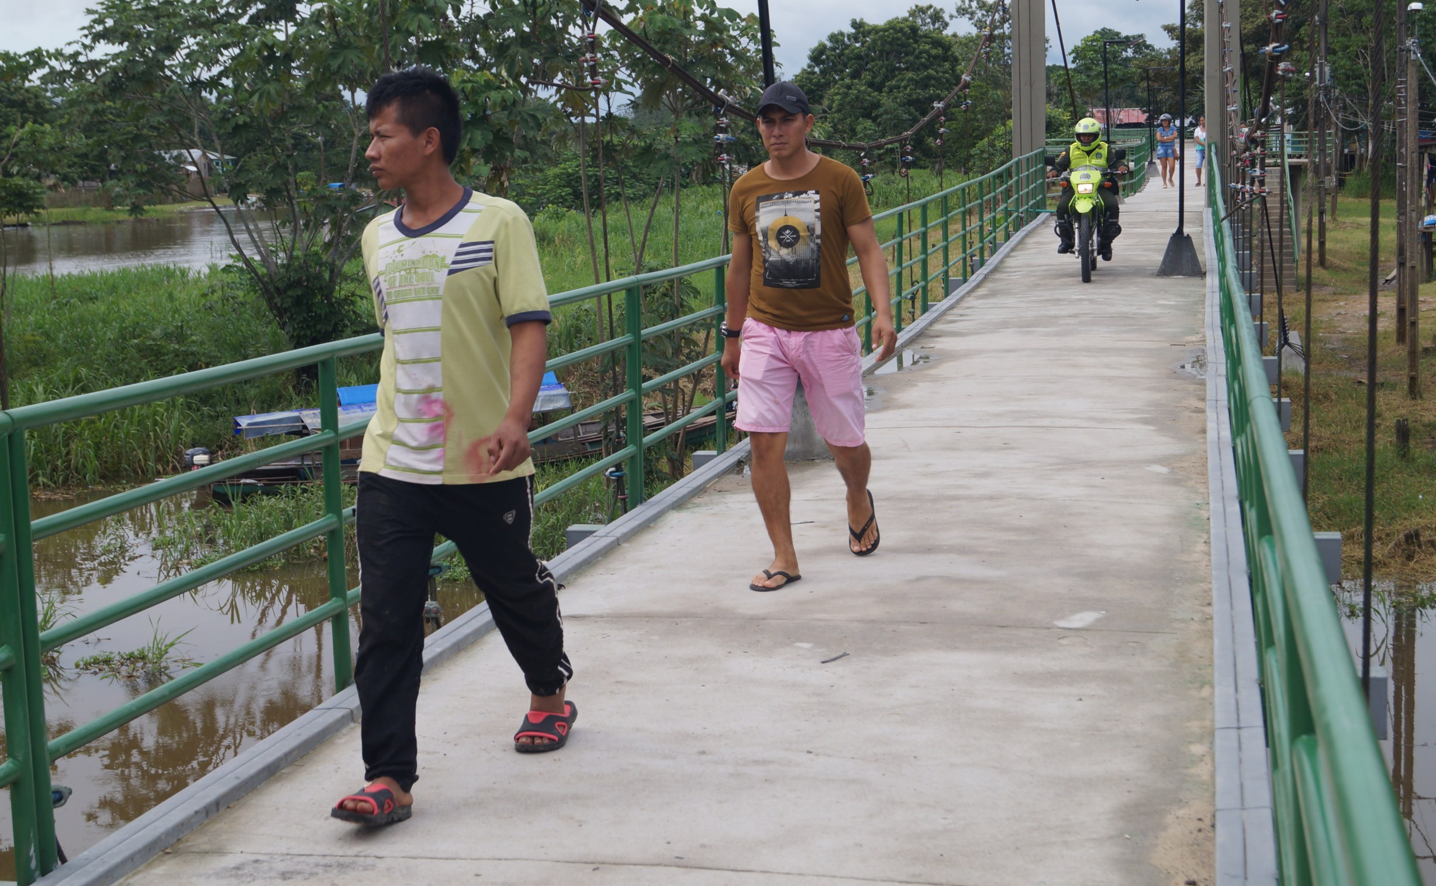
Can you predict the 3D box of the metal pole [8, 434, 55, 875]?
[{"bbox_3d":[-1.374,0.422,4.150,0.047,0.920,0.047,0,8,13],"label":"metal pole"}]

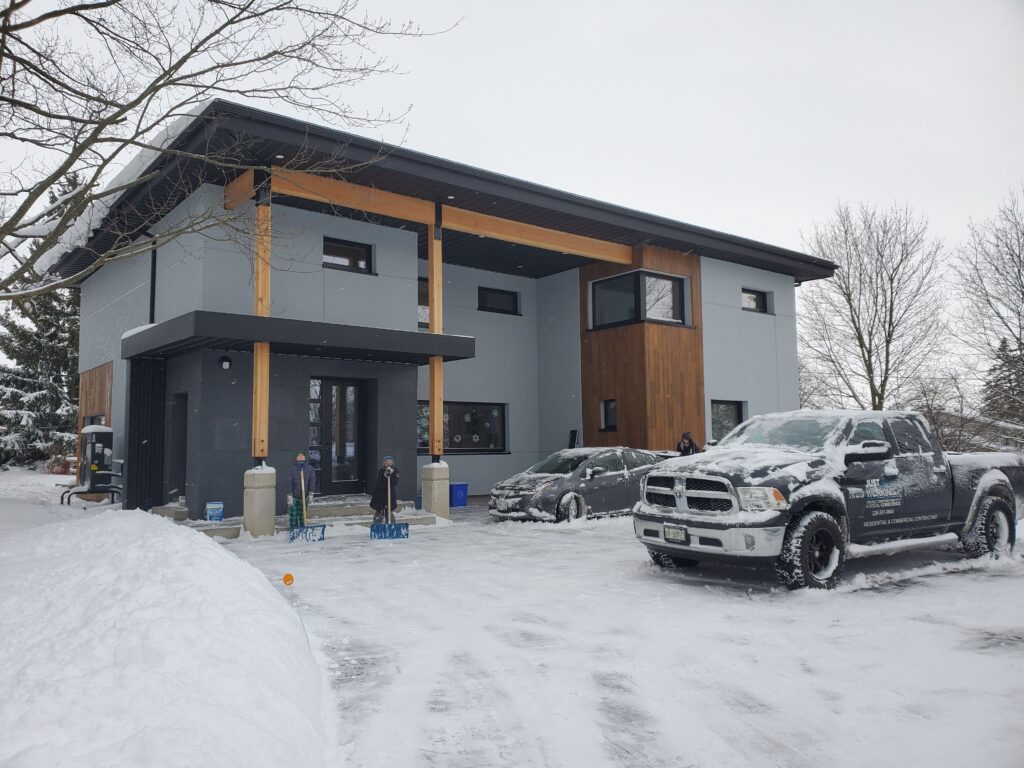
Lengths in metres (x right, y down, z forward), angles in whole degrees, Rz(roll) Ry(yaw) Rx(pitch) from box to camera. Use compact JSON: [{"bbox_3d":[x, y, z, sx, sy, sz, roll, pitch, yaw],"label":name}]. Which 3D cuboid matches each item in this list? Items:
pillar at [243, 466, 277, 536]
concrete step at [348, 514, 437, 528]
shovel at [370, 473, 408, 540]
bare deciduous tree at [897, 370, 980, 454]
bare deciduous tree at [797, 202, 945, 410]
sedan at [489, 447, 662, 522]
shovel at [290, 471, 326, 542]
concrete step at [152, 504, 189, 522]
[{"bbox_3d":[-4.560,2.152,13.949,0.420,1.190,0.420,3,-5,-39],"label":"pillar"},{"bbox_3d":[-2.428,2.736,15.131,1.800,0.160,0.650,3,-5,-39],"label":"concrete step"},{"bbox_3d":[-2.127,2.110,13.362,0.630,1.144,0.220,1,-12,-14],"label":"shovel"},{"bbox_3d":[15.460,1.536,27.663,2.997,4.059,2.997,-3,-5,29],"label":"bare deciduous tree"},{"bbox_3d":[16.330,-2.046,34.871,6.463,12.245,6.463,-3,-5,25],"label":"bare deciduous tree"},{"bbox_3d":[1.679,2.191,17.295,4.500,1.480,1.780,3,-6,-41],"label":"sedan"},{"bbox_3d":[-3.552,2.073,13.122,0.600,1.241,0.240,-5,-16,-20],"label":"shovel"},{"bbox_3d":[-7.030,2.677,15.874,0.330,0.190,1.350,3,-5,-39],"label":"concrete step"}]

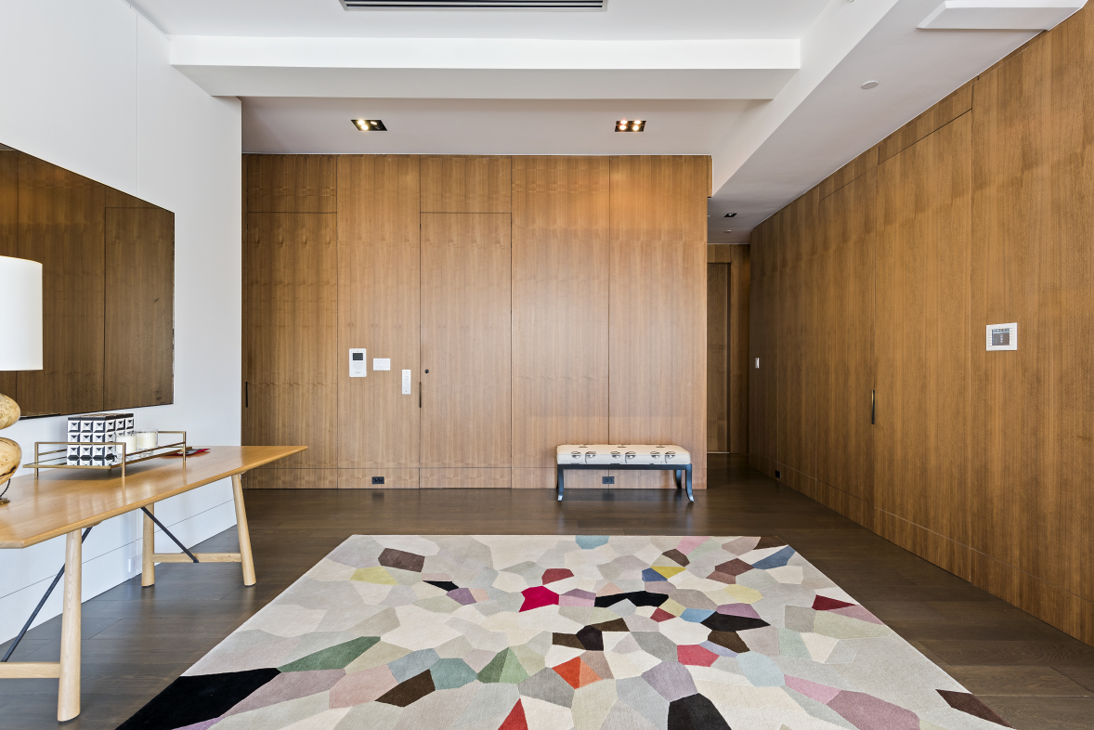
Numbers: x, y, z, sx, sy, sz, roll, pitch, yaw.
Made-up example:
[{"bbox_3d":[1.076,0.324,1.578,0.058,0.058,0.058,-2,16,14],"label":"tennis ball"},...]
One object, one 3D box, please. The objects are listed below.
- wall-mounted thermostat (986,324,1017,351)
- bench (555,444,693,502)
[{"bbox_3d":[2.322,-0.142,2.644,0.016,0.137,0.180,0,0,1],"label":"wall-mounted thermostat"},{"bbox_3d":[0.697,0.985,4.775,1.205,0.445,0.450,0,0,1],"label":"bench"}]

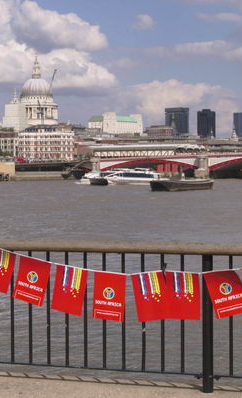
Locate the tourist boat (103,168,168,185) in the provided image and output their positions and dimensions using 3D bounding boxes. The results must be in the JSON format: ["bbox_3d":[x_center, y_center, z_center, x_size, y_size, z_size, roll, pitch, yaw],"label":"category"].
[{"bbox_3d":[4.764,-7.392,328.000,22.000,5.000,5.500,-1,2,-30],"label":"tourist boat"}]

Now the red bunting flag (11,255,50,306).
[{"bbox_3d":[-0.583,0.532,6.470,0.212,0.300,0.045,11,12,15],"label":"red bunting flag"}]

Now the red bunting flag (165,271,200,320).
[{"bbox_3d":[0.368,0.579,5.959,0.210,0.287,0.035,0,2,18],"label":"red bunting flag"}]

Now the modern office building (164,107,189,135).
[{"bbox_3d":[106.390,-122.796,1880.000,45.000,99.000,36.000,0,2,3],"label":"modern office building"}]

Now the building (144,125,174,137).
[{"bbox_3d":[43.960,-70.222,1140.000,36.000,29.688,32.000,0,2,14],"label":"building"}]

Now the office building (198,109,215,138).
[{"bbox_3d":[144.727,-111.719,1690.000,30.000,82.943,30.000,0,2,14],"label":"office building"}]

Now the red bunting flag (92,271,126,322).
[{"bbox_3d":[-0.076,0.623,6.350,0.210,0.300,0.030,3,2,15],"label":"red bunting flag"}]

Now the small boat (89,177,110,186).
[{"bbox_3d":[-6.780,-5.330,315.000,6.000,2.000,2.300,-2,2,-37],"label":"small boat"}]

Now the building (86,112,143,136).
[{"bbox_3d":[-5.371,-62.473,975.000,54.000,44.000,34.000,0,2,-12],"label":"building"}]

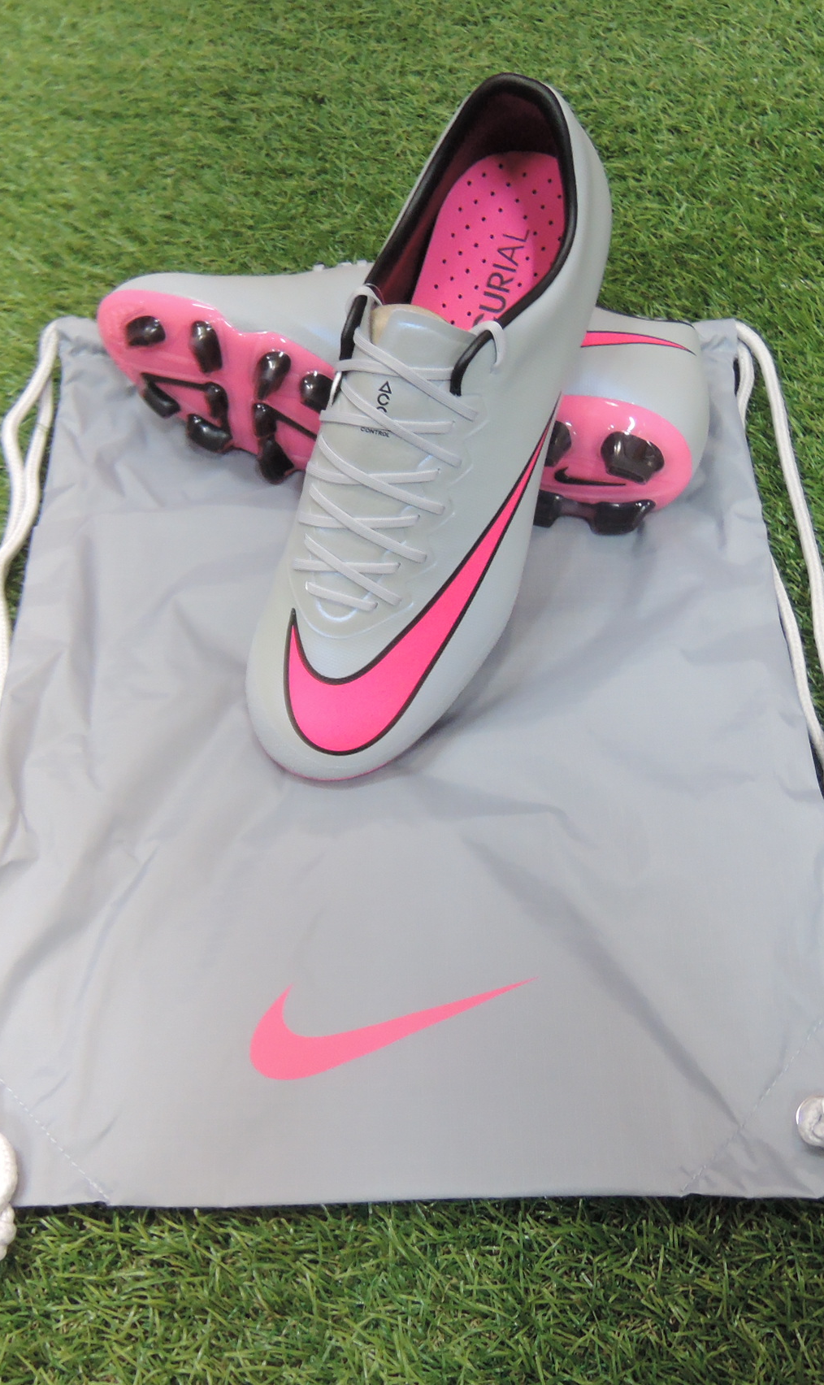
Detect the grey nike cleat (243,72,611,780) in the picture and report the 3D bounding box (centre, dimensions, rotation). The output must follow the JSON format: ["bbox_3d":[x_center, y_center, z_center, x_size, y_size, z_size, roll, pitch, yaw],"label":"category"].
[{"bbox_3d":[0.004,-0.097,0.500,0.097,0.103,0.282,18,85,17],"label":"grey nike cleat"}]

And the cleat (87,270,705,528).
[{"bbox_3d":[-0.005,-0.150,0.582,0.282,0.097,0.103,12,58,10],"label":"cleat"}]

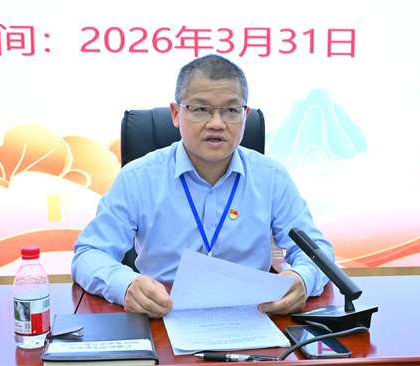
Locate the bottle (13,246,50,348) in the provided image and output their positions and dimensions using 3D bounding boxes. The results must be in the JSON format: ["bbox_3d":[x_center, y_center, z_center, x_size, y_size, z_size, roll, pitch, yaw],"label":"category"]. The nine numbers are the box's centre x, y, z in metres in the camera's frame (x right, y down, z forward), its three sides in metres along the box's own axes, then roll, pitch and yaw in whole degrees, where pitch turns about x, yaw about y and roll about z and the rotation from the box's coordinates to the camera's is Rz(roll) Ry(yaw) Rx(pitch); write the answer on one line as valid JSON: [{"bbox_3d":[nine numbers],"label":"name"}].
[{"bbox_3d":[-0.314,0.199,1.046,0.064,0.178,0.064,-1,4,0],"label":"bottle"}]

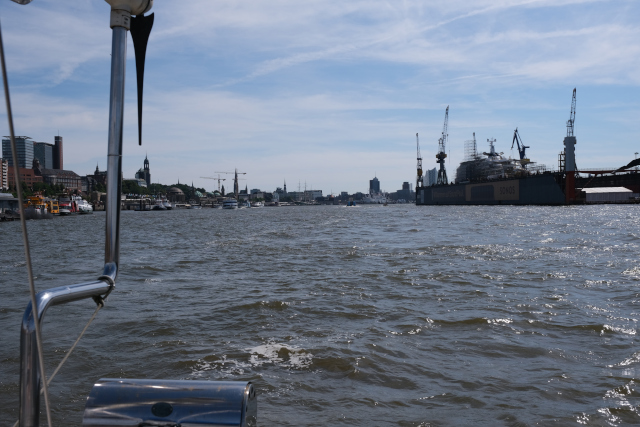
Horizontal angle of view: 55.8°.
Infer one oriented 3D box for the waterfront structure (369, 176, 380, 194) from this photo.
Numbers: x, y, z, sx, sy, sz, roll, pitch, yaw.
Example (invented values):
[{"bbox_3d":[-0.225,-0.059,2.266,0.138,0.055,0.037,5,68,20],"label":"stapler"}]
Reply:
[{"bbox_3d":[174.550,-76.300,1915.000,31.000,82.000,31.000,-1,1,5],"label":"waterfront structure"}]

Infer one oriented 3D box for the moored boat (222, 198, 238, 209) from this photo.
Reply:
[{"bbox_3d":[-67.370,-6.930,455.000,9.500,7.800,32.000,-1,1,-9],"label":"moored boat"}]

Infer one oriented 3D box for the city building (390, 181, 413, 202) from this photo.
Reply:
[{"bbox_3d":[313.900,-80.730,2300.000,75.000,73.000,50.000,-1,1,7],"label":"city building"}]

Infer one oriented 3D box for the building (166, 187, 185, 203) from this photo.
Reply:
[{"bbox_3d":[-167.830,-20.470,706.000,21.000,19.500,21.000,-1,1,18],"label":"building"}]

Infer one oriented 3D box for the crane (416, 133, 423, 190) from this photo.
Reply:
[{"bbox_3d":[105.660,-56.520,640.000,7.500,58.000,15.000,-1,1,12],"label":"crane"}]

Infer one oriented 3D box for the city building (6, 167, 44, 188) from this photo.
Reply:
[{"bbox_3d":[-324.040,-35.630,664.000,20.000,27.500,42.000,0,1,25],"label":"city building"}]

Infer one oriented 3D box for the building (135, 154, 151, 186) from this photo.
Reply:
[{"bbox_3d":[-450.920,-91.720,1540.000,46.000,130.000,65.000,-1,1,-27],"label":"building"}]

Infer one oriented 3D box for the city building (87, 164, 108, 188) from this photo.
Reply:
[{"bbox_3d":[-266.820,-42.440,745.000,20.000,37.000,52.000,0,1,21],"label":"city building"}]

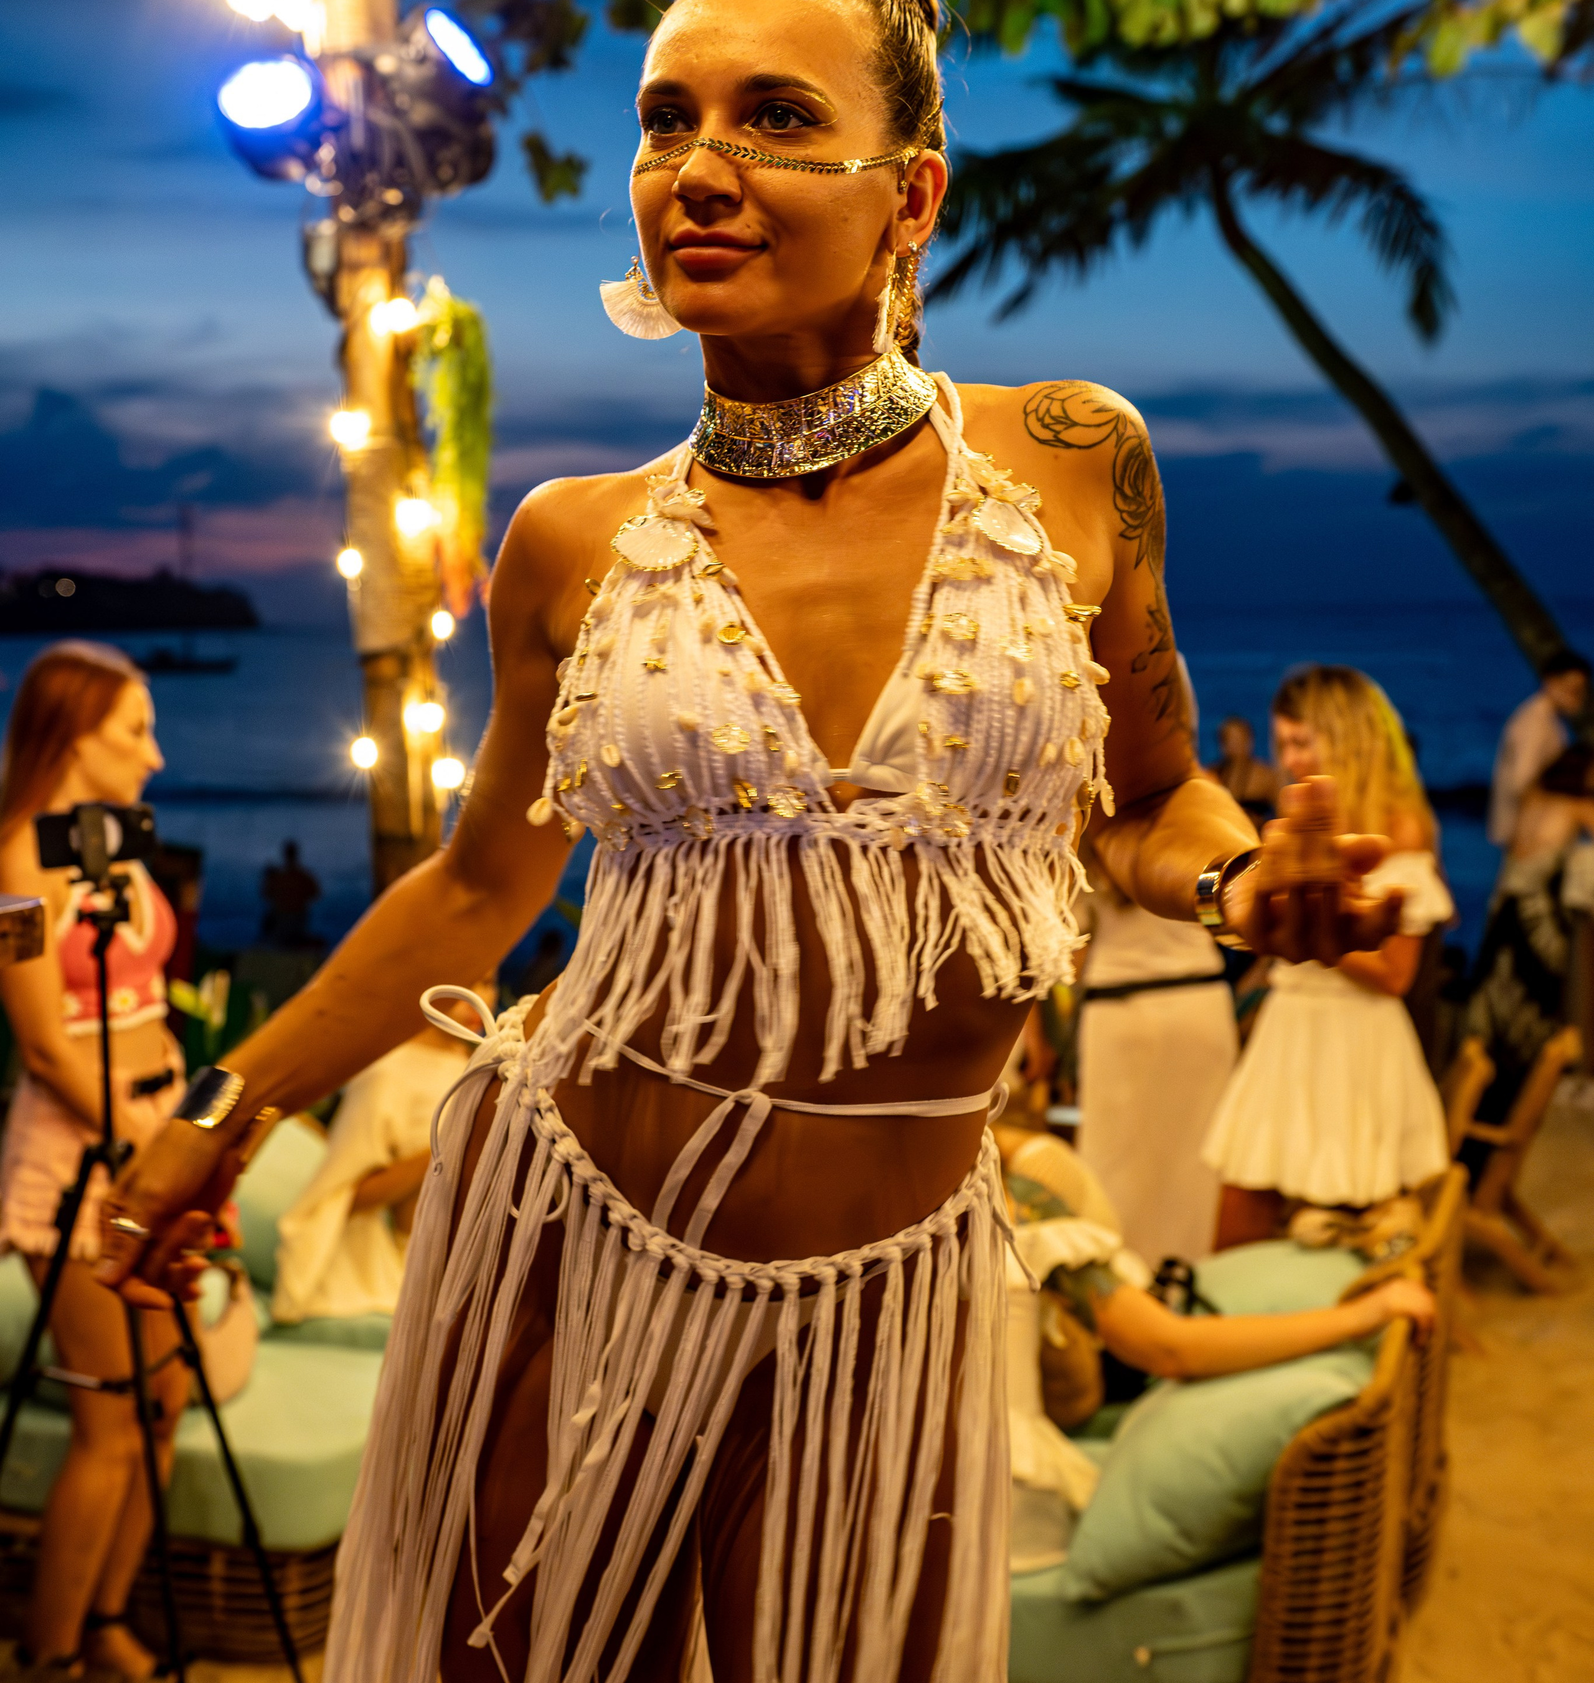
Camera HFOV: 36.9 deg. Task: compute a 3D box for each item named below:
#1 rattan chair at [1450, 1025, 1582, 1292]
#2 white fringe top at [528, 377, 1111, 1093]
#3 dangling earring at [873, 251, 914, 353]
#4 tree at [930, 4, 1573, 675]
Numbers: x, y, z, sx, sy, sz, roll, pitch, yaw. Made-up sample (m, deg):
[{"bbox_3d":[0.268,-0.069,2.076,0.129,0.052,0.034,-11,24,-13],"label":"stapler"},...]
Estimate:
[{"bbox_3d":[1.703,0.788,6.319,0.680,0.720,0.580,2,6,30],"label":"rattan chair"},{"bbox_3d":[0.013,-0.060,1.380,0.330,0.400,0.230,-1,5,3],"label":"white fringe top"},{"bbox_3d":[0.053,-0.296,1.320,0.020,0.058,0.045,1,6,21],"label":"dangling earring"},{"bbox_3d":[3.364,-2.682,16.000,5.200,6.000,4.800,-1,5,0],"label":"tree"}]

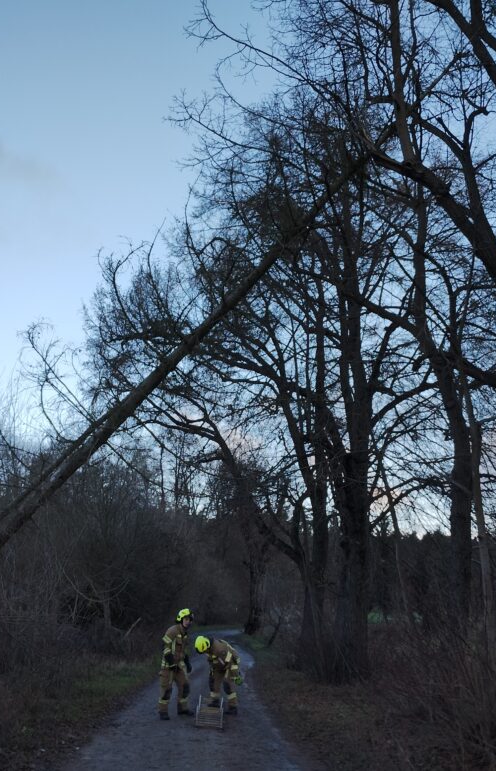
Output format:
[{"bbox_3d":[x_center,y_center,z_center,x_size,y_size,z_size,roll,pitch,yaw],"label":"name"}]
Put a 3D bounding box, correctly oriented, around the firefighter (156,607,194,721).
[{"bbox_3d":[-1.258,4.810,14.388,0.620,1.800,0.580,12,-19,-36],"label":"firefighter"}]

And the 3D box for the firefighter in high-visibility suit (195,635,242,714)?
[{"bbox_3d":[-0.516,5.085,14.519,0.650,1.340,0.800,-12,-19,36],"label":"firefighter in high-visibility suit"}]

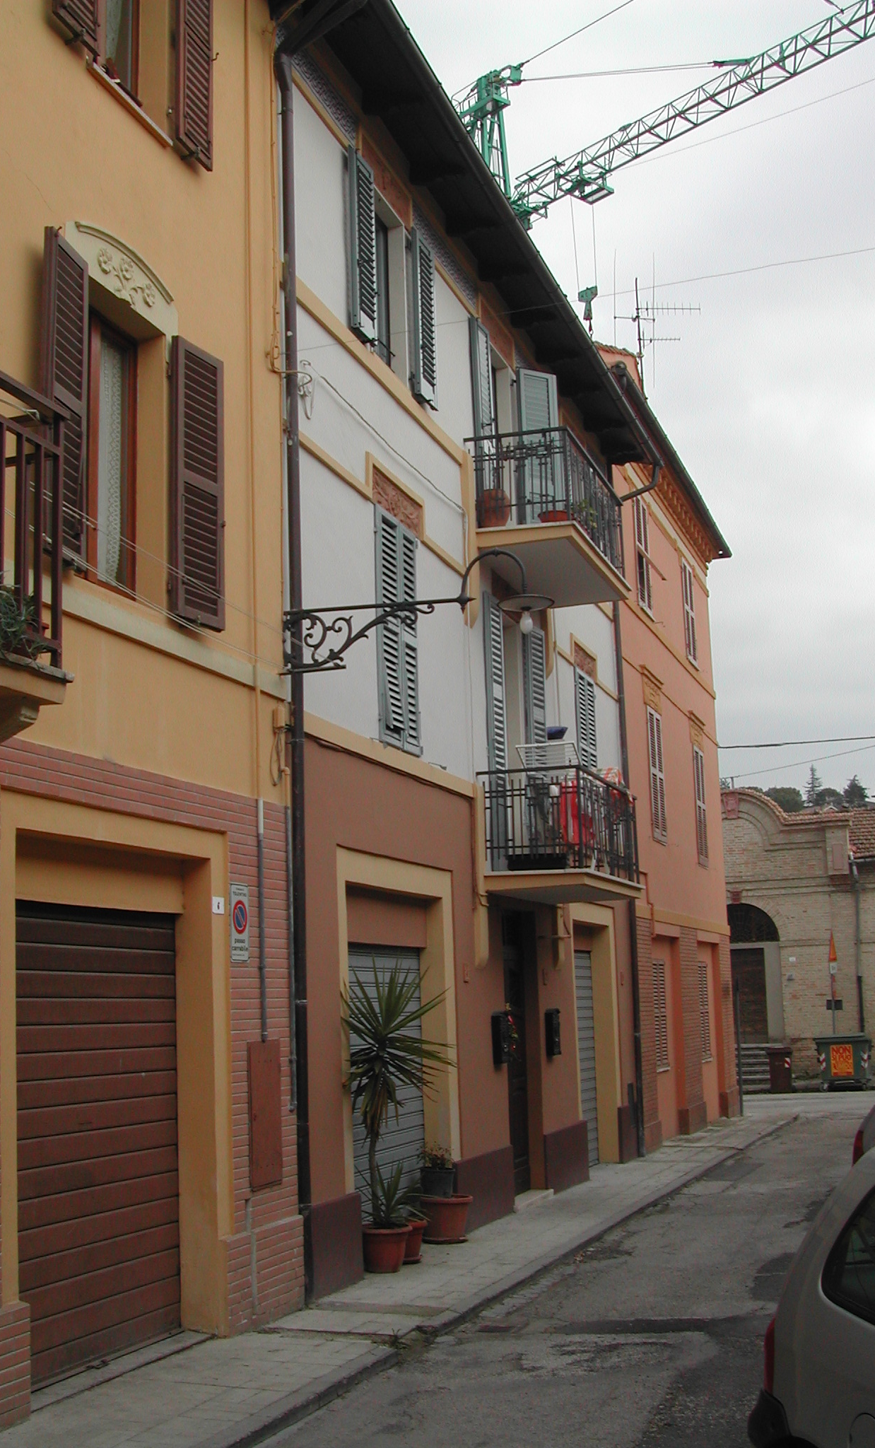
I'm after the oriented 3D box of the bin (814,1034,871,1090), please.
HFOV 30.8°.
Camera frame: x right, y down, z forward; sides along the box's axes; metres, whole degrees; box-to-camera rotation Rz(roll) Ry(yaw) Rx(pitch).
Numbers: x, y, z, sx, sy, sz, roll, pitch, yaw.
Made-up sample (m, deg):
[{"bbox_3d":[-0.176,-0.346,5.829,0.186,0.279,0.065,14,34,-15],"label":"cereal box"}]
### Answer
[{"bbox_3d":[8.890,7.409,34.700,1.230,1.200,0.820,-6,-11,23],"label":"bin"}]

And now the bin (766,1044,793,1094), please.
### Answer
[{"bbox_3d":[7.452,7.489,34.500,0.540,1.030,0.640,-6,-11,22],"label":"bin"}]

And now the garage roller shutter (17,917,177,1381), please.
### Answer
[{"bbox_3d":[-1.832,2.106,8.193,0.070,2.280,1.850,-5,-11,19],"label":"garage roller shutter"}]

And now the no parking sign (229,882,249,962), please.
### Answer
[{"bbox_3d":[-1.178,1.192,9.508,0.015,0.455,0.250,-5,-11,19],"label":"no parking sign"}]

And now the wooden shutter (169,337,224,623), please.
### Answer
[{"bbox_3d":[-1.405,-1.402,9.335,0.045,1.680,0.440,-7,-12,28],"label":"wooden shutter"}]

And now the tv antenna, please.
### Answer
[{"bbox_3d":[3.824,-6.639,27.000,1.330,2.170,0.400,-1,-10,-4],"label":"tv antenna"}]

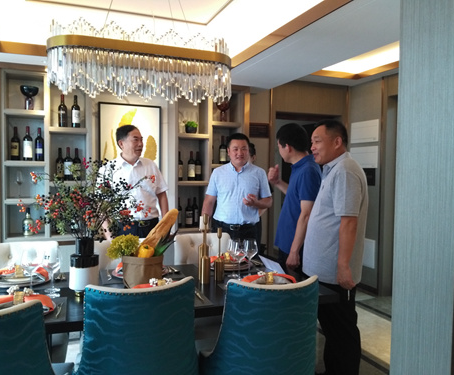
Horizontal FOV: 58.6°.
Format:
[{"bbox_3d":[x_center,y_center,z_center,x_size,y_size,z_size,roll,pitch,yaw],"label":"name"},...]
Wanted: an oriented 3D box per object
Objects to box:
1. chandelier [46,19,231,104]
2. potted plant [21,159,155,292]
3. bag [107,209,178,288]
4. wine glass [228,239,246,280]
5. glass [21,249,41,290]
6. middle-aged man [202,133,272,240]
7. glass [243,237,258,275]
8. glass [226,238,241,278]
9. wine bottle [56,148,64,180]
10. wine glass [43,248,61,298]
[{"bbox_3d":[-0.433,-0.641,2.165,0.965,0.320,0.325,0,3,-22],"label":"chandelier"},{"bbox_3d":[-0.696,0.199,2.073,0.640,0.690,0.550,0,3,-22],"label":"potted plant"},{"bbox_3d":[-0.443,0.317,2.147,0.350,0.401,0.240,0,3,-11],"label":"bag"},{"bbox_3d":[0.070,0.405,2.267,0.087,0.223,0.087,-1,3,-23],"label":"wine glass"},{"bbox_3d":[-0.955,0.410,1.977,0.090,0.220,0.090,-1,3,-23],"label":"glass"},{"bbox_3d":[0.067,0.418,3.147,0.530,1.668,0.360,1,3,6],"label":"middle-aged man"},{"bbox_3d":[0.139,0.409,2.356,0.083,0.209,0.083,1,3,0],"label":"glass"},{"bbox_3d":[0.042,0.425,2.440,0.085,0.222,0.085,1,3,0],"label":"glass"},{"bbox_3d":[-1.570,-0.216,3.793,0.076,0.300,0.076,-1,3,-23],"label":"wine bottle"},{"bbox_3d":[-0.834,0.408,1.942,0.087,0.228,0.087,-1,3,-23],"label":"wine glass"}]

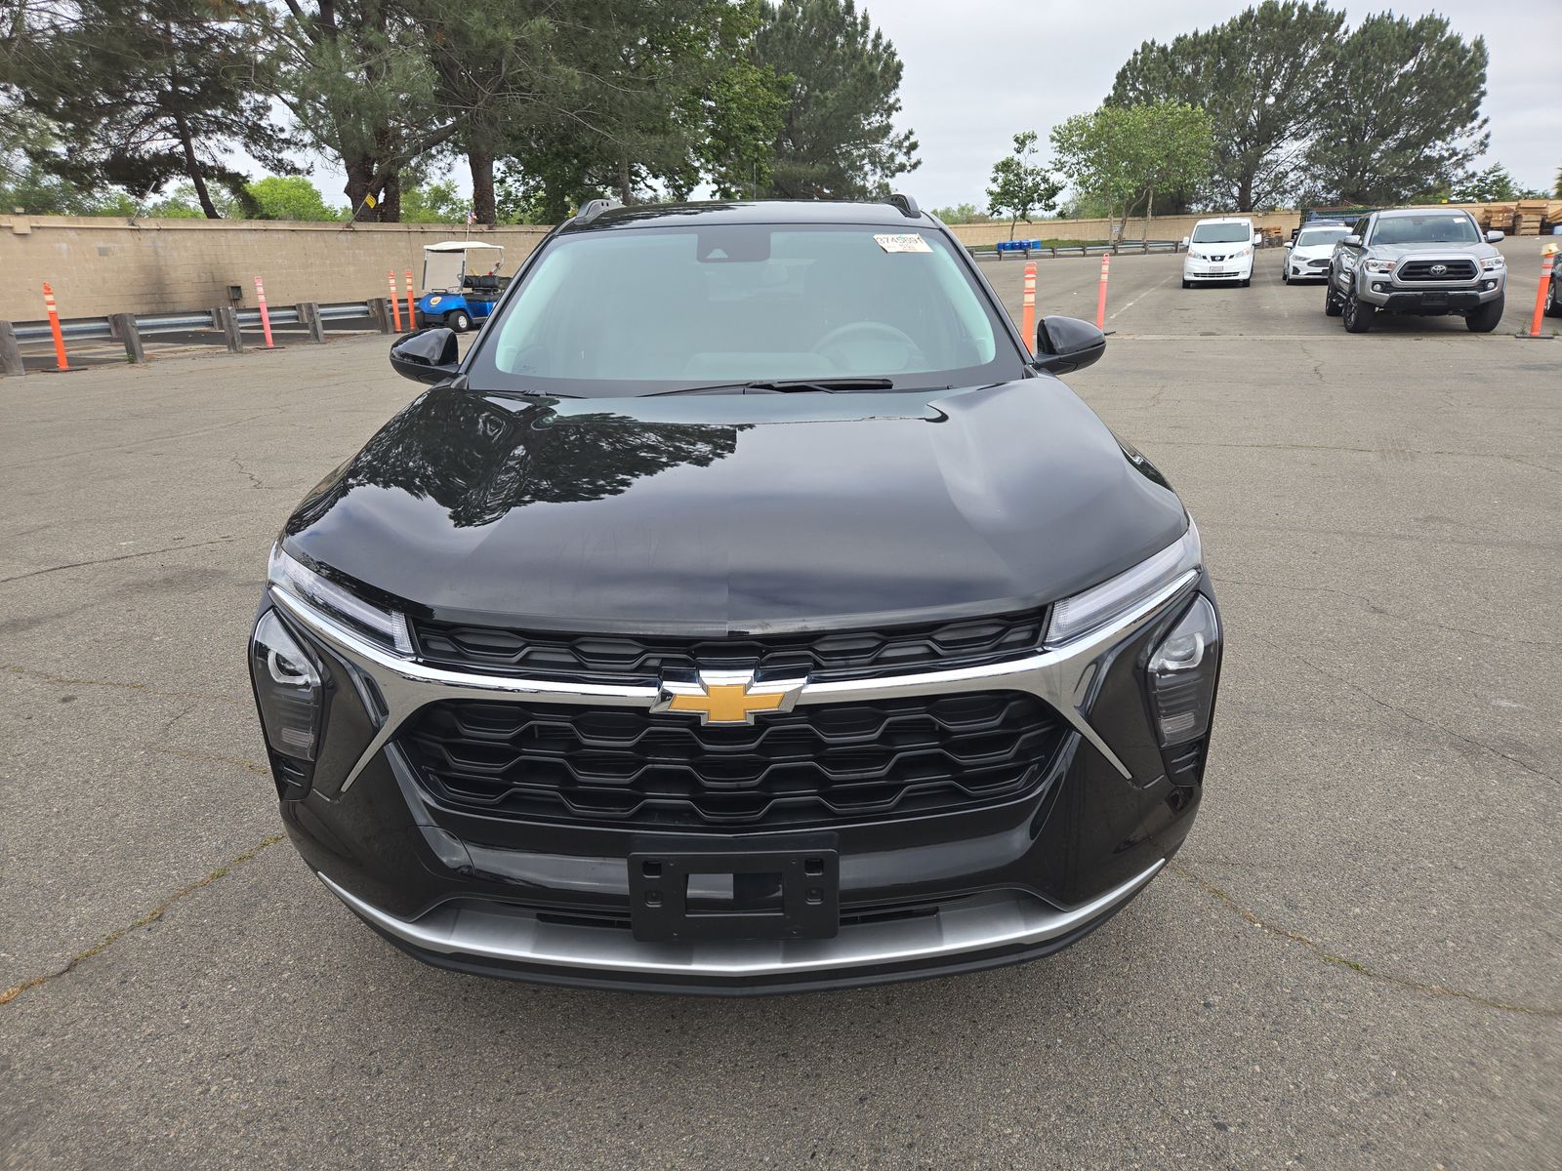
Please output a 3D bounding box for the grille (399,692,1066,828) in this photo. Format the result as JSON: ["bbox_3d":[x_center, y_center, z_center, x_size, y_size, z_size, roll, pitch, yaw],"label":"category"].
[{"bbox_3d":[-0.073,0.254,1.567,1.040,0.200,0.140,-1,18,0],"label":"grille"}]

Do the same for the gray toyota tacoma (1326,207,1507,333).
[{"bbox_3d":[10.246,-5.210,16.962,1.980,1.790,5.380,6,20,21],"label":"gray toyota tacoma"}]

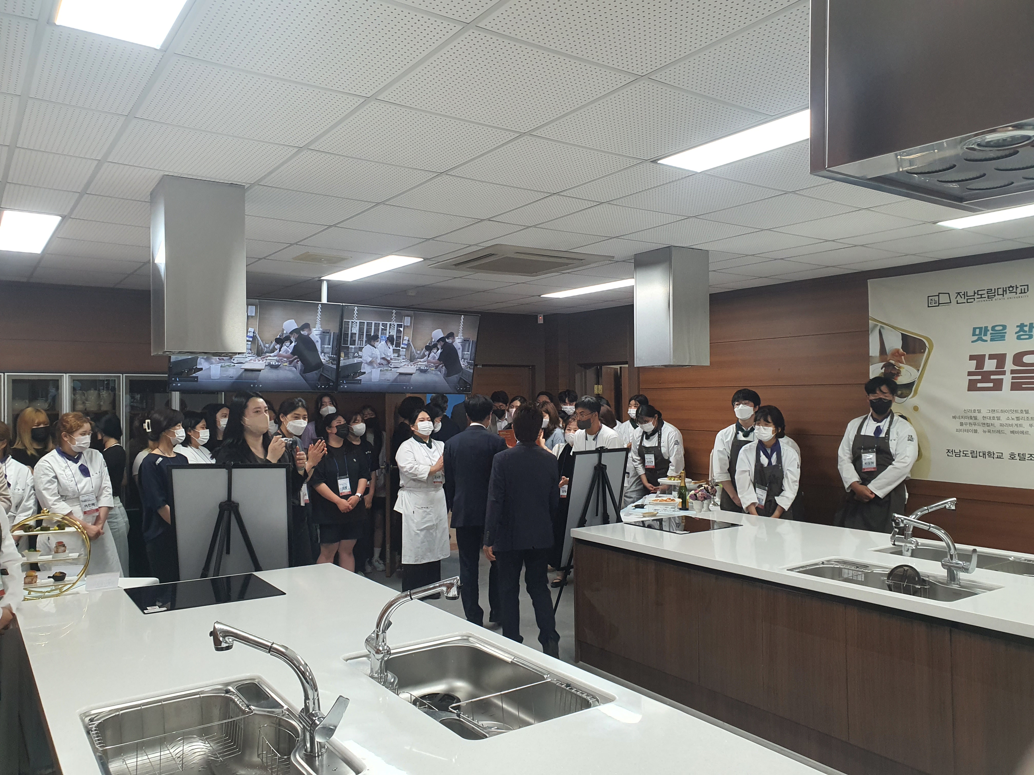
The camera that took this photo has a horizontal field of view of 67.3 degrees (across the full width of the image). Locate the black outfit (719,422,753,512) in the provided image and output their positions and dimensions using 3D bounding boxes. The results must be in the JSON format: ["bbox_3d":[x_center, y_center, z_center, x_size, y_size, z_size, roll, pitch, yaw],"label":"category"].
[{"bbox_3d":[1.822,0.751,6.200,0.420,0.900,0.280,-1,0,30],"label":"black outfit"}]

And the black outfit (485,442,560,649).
[{"bbox_3d":[0.037,1.036,5.150,0.480,1.340,0.340,-1,0,-7],"label":"black outfit"}]

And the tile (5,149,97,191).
[{"bbox_3d":[-1.923,-0.897,3.202,0.290,0.020,0.590,0,-1,-35],"label":"tile"}]

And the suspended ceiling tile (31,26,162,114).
[{"bbox_3d":[-1.242,-0.914,2.264,0.300,0.020,0.590,0,-1,-36],"label":"suspended ceiling tile"}]

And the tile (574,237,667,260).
[{"bbox_3d":[0.656,-0.909,5.082,0.595,0.018,0.595,0,-1,-35],"label":"tile"}]

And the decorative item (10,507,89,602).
[{"bbox_3d":[-2.115,0.736,3.475,0.370,0.390,0.150,0,-1,-35],"label":"decorative item"}]

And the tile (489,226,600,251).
[{"bbox_3d":[0.170,-0.900,4.757,0.600,0.020,0.600,0,0,-36],"label":"tile"}]

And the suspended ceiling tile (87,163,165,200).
[{"bbox_3d":[-1.576,-0.898,3.501,0.590,0.020,0.590,0,-1,-36],"label":"suspended ceiling tile"}]

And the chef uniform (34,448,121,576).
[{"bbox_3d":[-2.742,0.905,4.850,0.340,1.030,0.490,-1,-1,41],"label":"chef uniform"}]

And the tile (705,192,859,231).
[{"bbox_3d":[1.384,-0.933,4.145,0.600,0.020,0.600,0,0,-36],"label":"tile"}]

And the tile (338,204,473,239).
[{"bbox_3d":[-0.593,-0.901,4.205,0.590,0.020,0.590,0,-1,-36],"label":"tile"}]

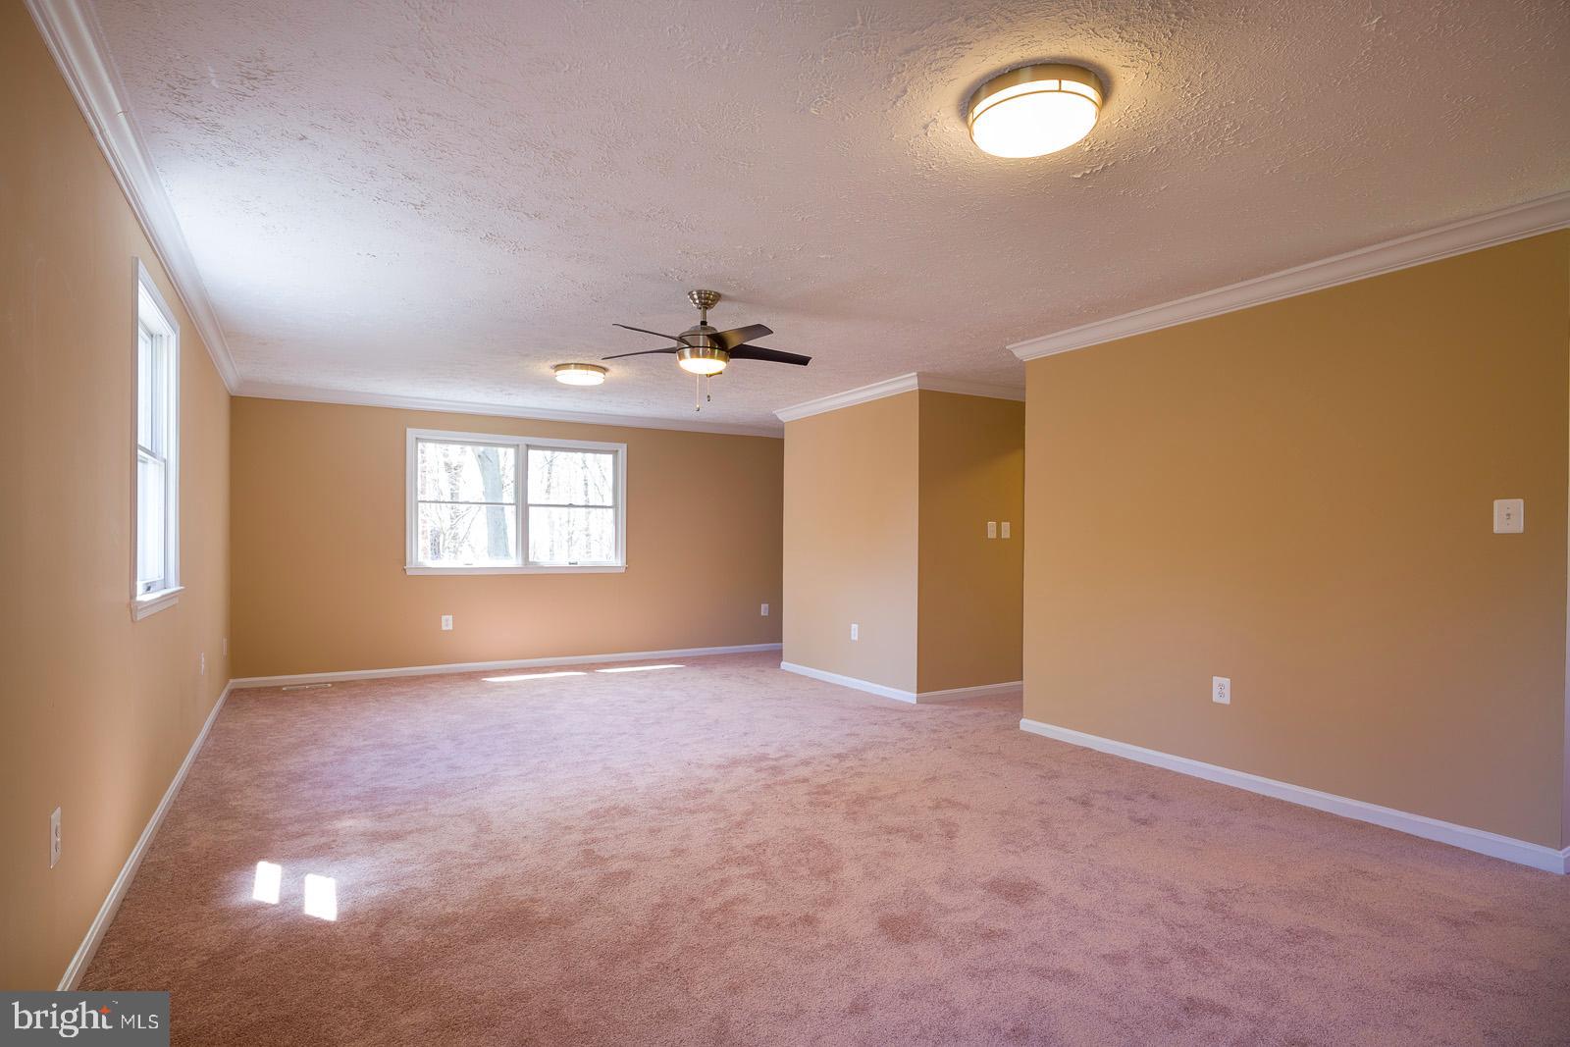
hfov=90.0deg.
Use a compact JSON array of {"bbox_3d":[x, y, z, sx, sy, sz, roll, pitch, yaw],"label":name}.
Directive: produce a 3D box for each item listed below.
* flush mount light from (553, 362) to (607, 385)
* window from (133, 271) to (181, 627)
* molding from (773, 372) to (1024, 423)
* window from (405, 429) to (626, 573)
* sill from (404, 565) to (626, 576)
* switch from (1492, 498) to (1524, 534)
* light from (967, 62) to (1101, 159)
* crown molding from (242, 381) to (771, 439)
[{"bbox_3d":[-1.436,-1.047,5.532,0.358,0.077,0.358,1,-1,-31],"label":"flush mount light"},{"bbox_3d":[-2.550,-0.280,3.154,0.110,1.252,1.177,1,-1,-31],"label":"window"},{"bbox_3d":[0.923,-1.001,6.741,1.187,0.099,2.016,1,-1,-31],"label":"molding"},{"bbox_3d":[-2.415,-0.168,7.233,1.937,1.252,0.110,0,-1,-28],"label":"window"},{"bbox_3d":[-2.401,0.428,7.195,1.954,0.079,0.090,0,-1,-28],"label":"sill"},{"bbox_3d":[2.672,-0.026,2.901,0.012,0.126,0.084,1,-1,-31],"label":"switch"},{"bbox_3d":[0.685,-1.121,2.164,0.353,0.075,0.353,0,-1,0],"label":"light"},{"bbox_3d":[-2.160,-0.999,7.290,4.930,0.097,0.084,0,-1,-28],"label":"crown molding"}]

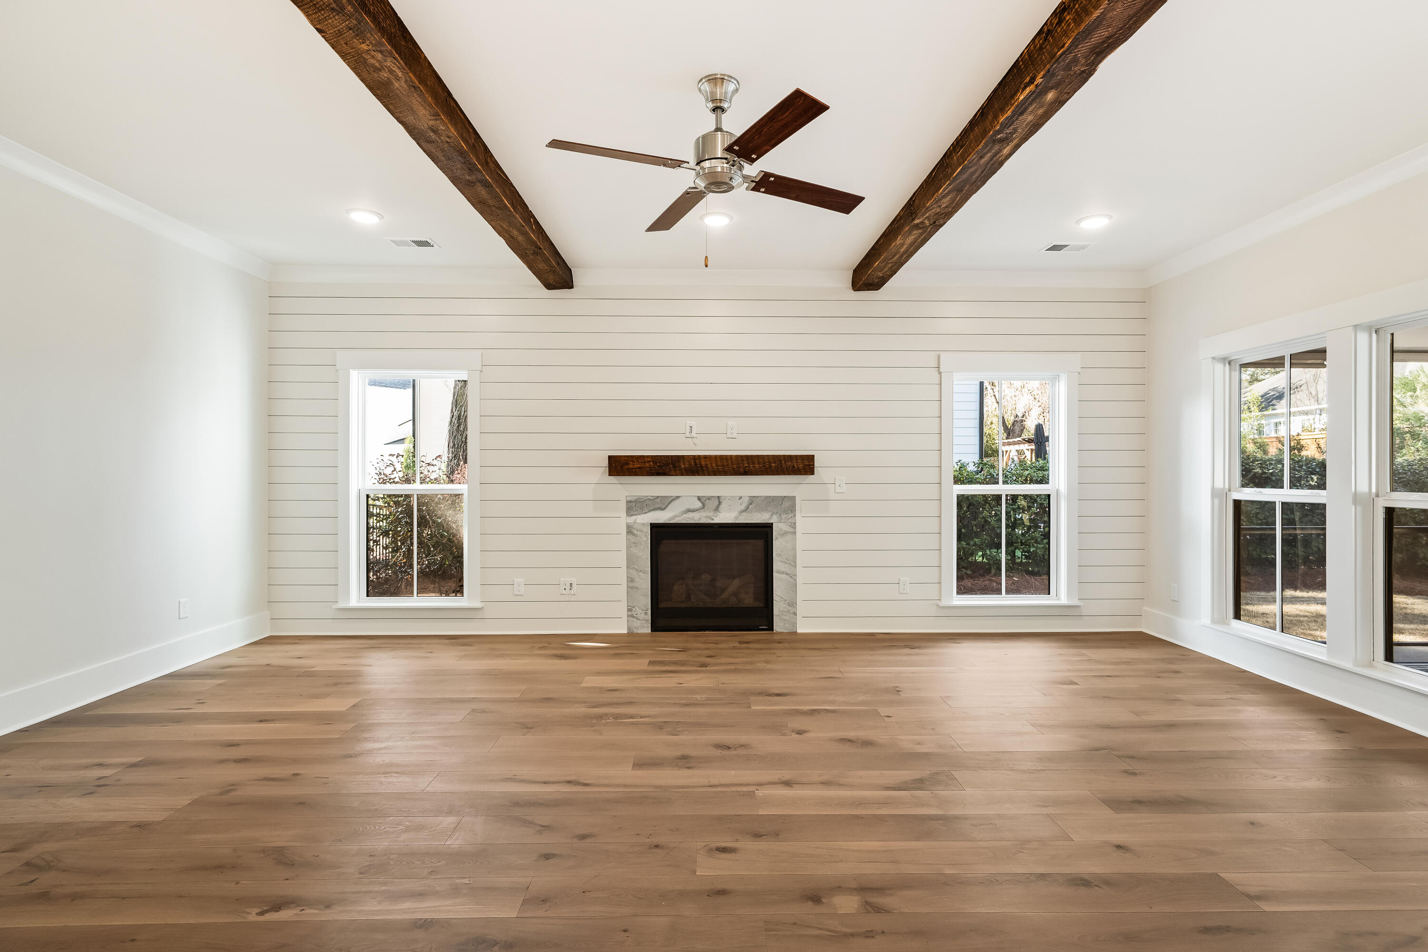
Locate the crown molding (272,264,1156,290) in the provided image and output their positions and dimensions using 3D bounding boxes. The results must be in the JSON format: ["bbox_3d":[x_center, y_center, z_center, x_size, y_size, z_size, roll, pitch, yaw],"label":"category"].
[{"bbox_3d":[0.000,-1.491,5.340,6.622,0.111,0.075,0,0,-1],"label":"crown molding"}]

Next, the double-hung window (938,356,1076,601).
[{"bbox_3d":[2.238,0.029,5.462,1.060,1.904,0.150,0,0,-1],"label":"double-hung window"}]

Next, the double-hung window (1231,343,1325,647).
[{"bbox_3d":[3.448,0.100,4.300,0.110,1.700,0.845,0,0,-1],"label":"double-hung window"}]

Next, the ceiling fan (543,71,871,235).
[{"bbox_3d":[0.021,-1.334,2.786,1.320,0.413,1.320,0,0,-26],"label":"ceiling fan"}]

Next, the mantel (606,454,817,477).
[{"bbox_3d":[-0.016,-0.072,5.297,1.507,0.148,0.168,0,0,-1],"label":"mantel"}]

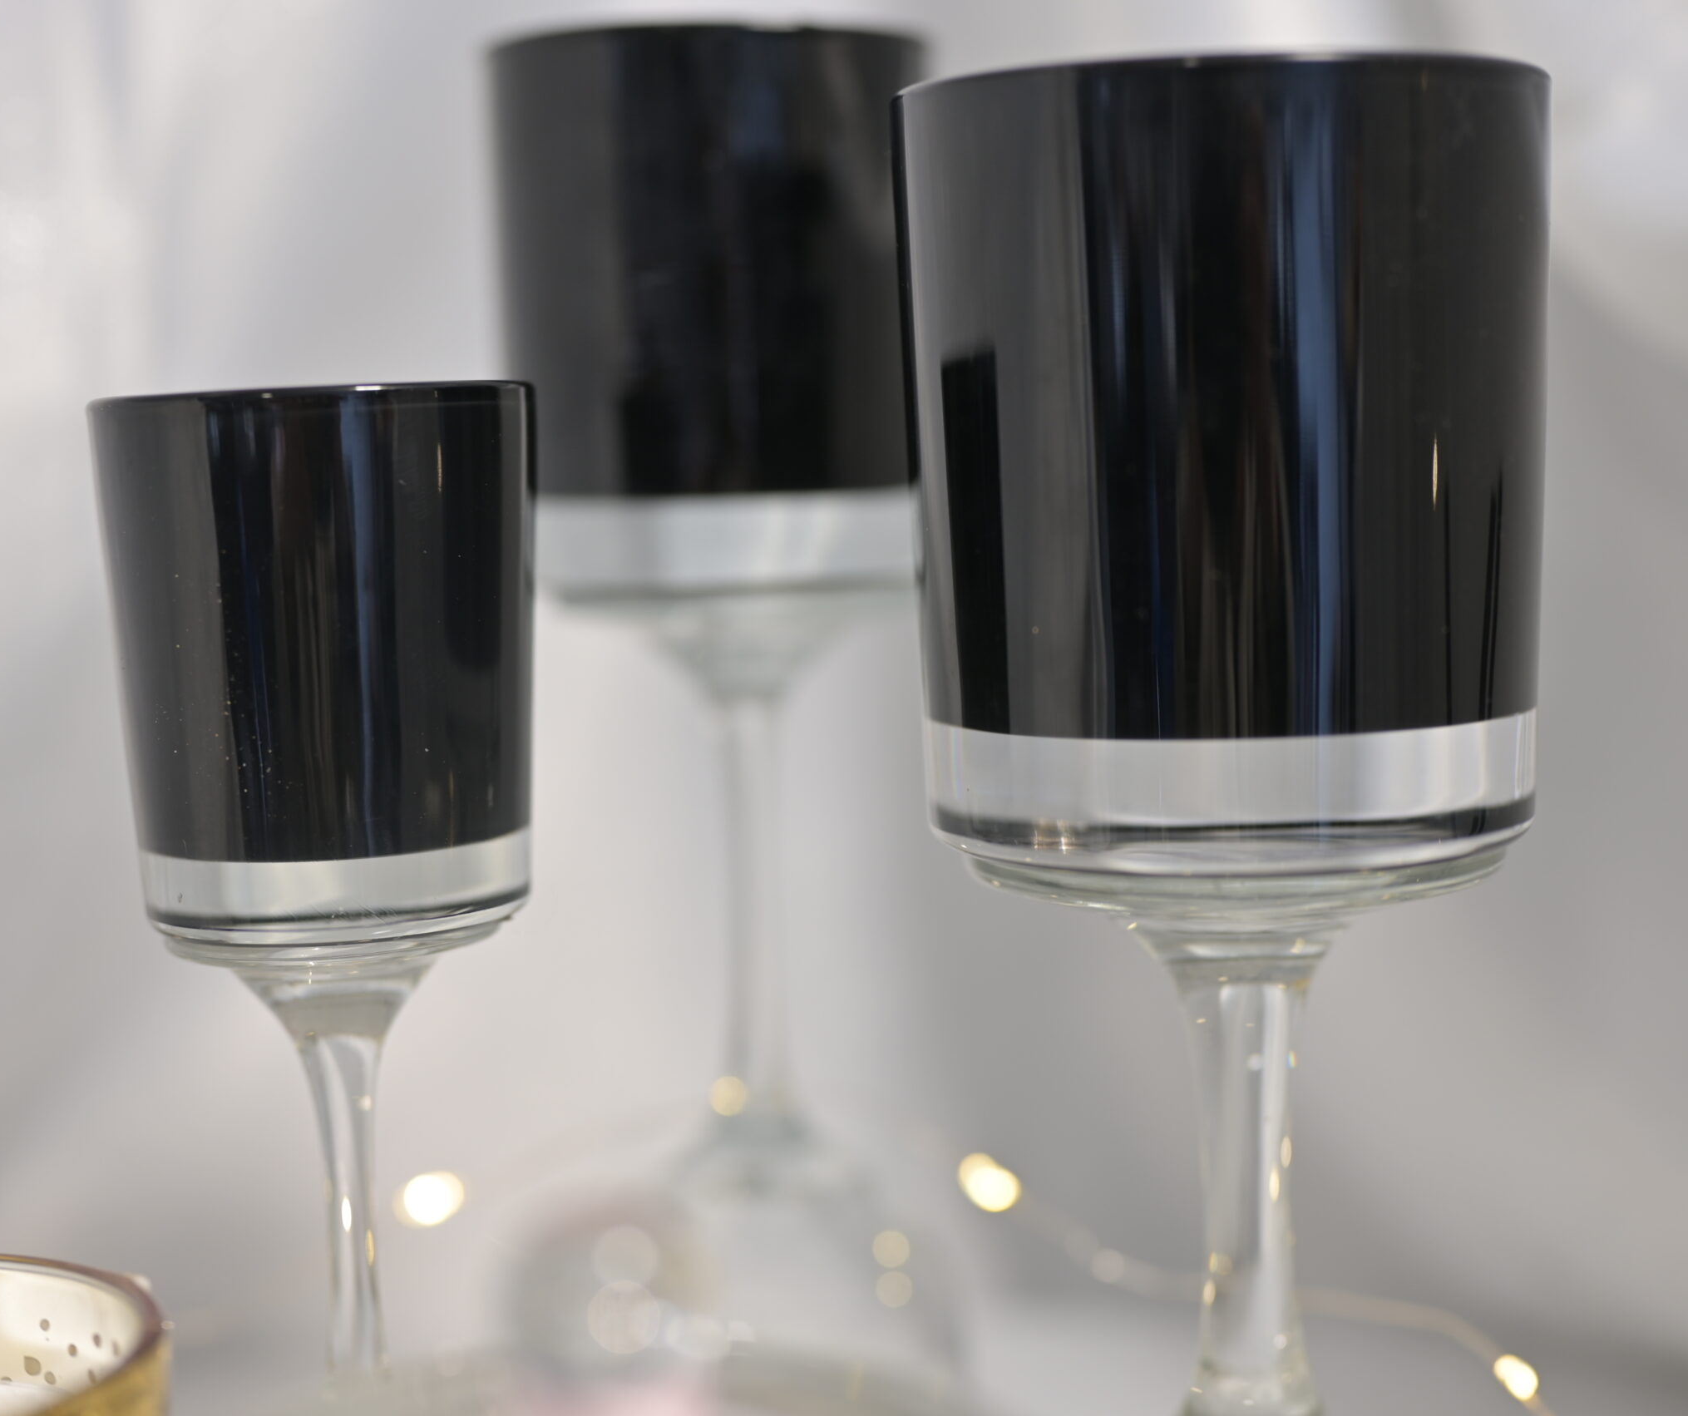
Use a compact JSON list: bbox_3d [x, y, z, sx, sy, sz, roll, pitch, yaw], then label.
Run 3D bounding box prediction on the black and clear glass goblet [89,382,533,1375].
[{"bbox_3d":[-0.079,0.057,0.470,0.070,0.214,0.070,-2,6,0],"label":"black and clear glass goblet"}]

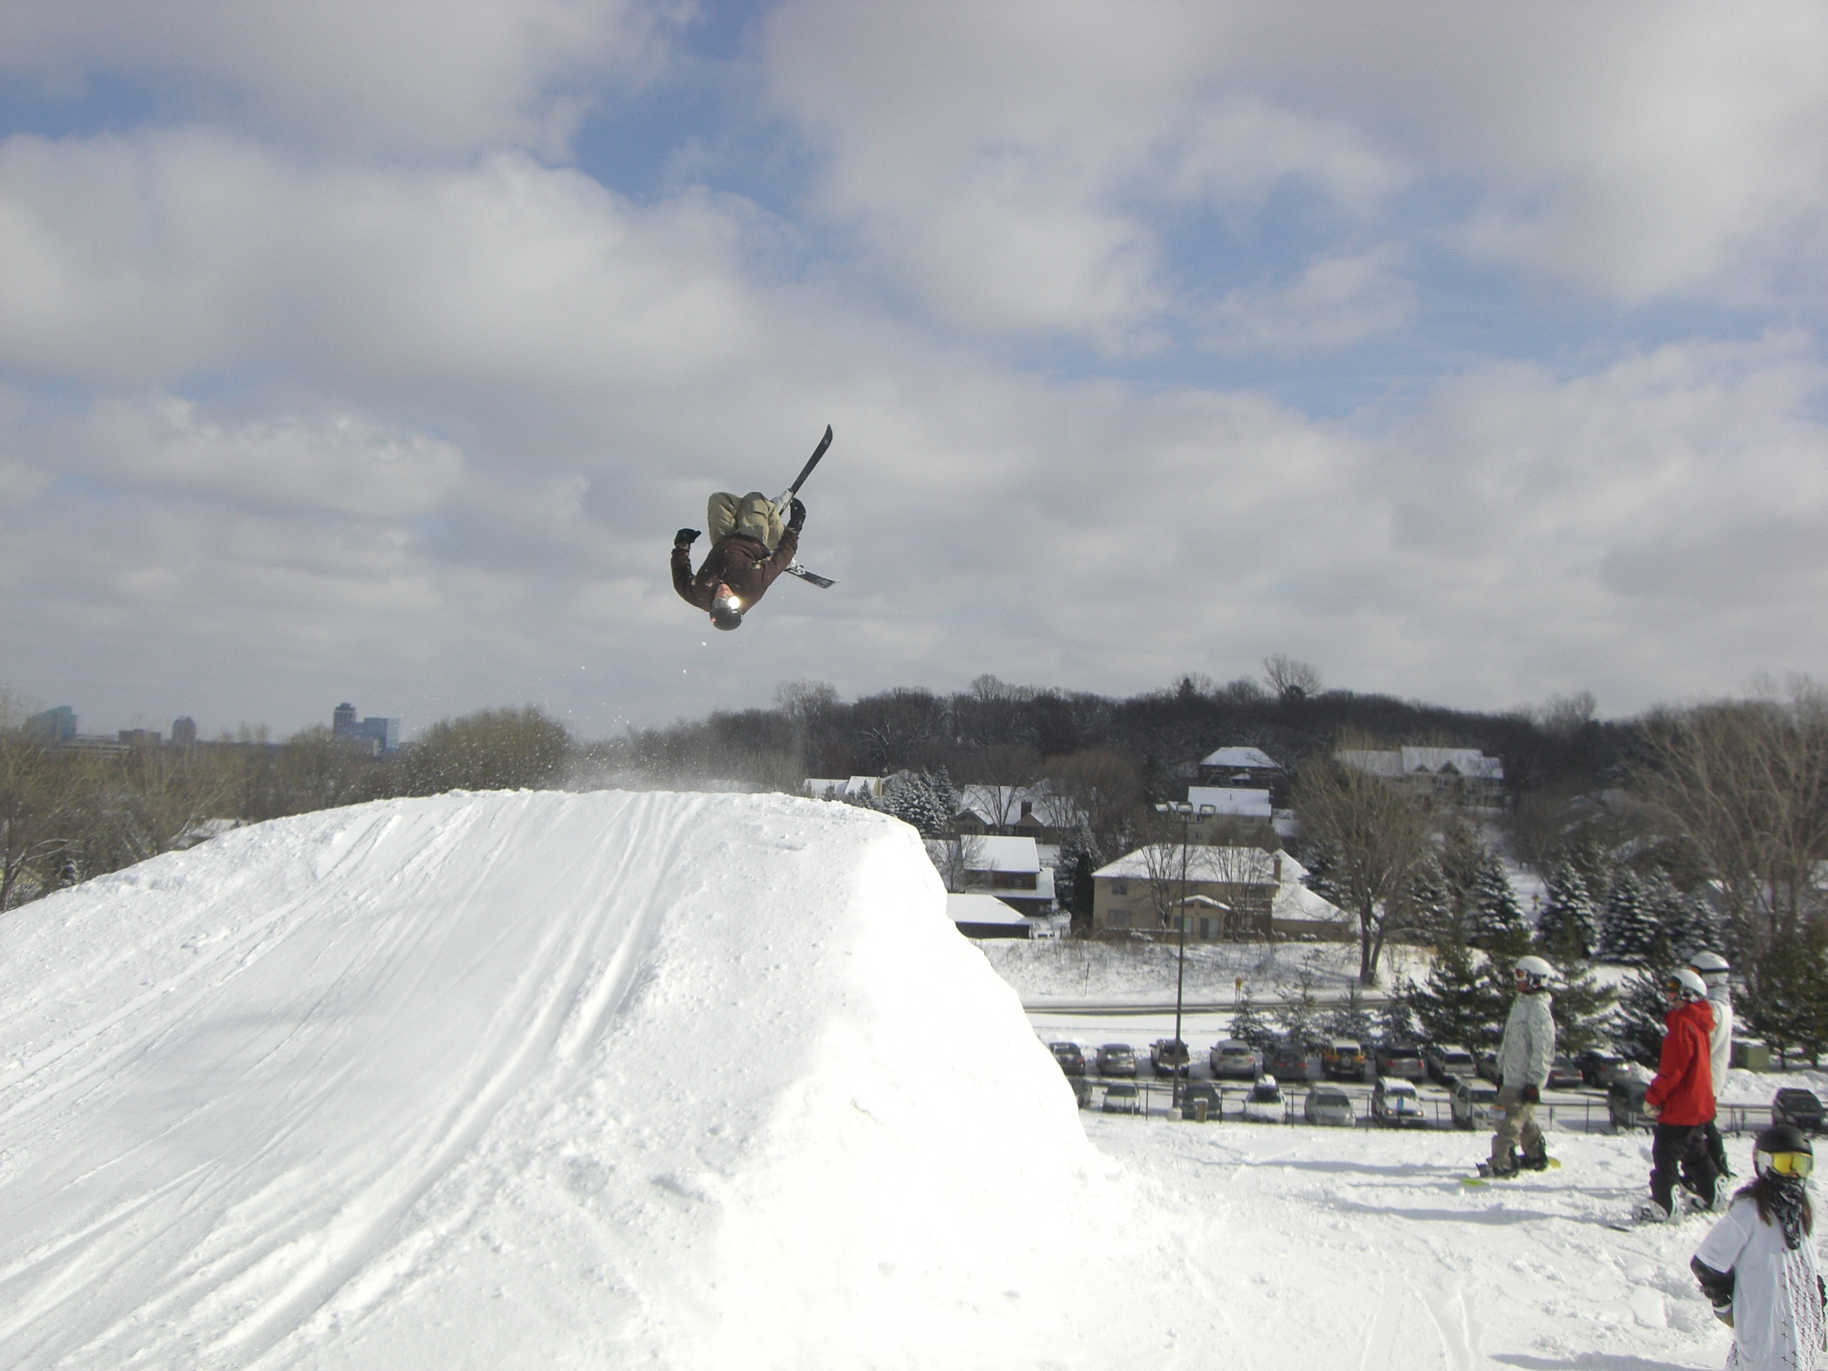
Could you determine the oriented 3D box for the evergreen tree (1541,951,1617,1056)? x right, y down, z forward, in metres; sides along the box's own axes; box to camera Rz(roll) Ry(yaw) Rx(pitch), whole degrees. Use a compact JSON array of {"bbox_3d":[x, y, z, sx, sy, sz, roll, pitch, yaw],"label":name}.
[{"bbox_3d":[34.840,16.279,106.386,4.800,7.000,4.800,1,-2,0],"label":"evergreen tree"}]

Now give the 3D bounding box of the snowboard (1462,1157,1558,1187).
[{"bbox_3d":[4.902,3.974,16.400,0.280,0.110,1.460,0,-3,44],"label":"snowboard"}]

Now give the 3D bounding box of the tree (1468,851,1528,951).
[{"bbox_3d":[45.935,17.148,158.000,4.700,8.000,4.700,2,-2,17],"label":"tree"}]

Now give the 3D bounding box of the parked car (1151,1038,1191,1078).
[{"bbox_3d":[13.744,19.754,107.800,1.850,1.690,5.200,1,-2,4],"label":"parked car"}]

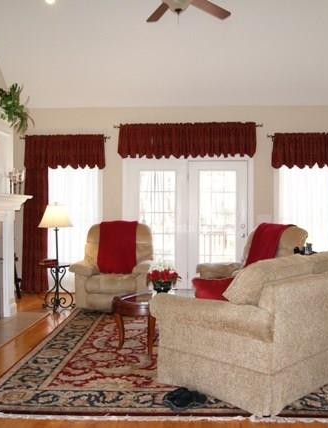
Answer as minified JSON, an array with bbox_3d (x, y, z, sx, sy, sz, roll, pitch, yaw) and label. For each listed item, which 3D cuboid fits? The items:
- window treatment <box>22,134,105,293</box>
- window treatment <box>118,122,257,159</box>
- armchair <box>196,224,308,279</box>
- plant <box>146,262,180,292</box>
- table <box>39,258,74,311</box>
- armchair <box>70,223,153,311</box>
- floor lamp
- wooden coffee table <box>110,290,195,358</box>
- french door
[{"bbox_3d":[-1.569,0.000,7.500,1.280,2.470,0.150,0,1,3],"label":"window treatment"},{"bbox_3d":[0.363,-1.135,7.420,2.120,0.555,0.130,0,1,3],"label":"window treatment"},{"bbox_3d":[1.080,0.725,5.950,1.040,1.110,1.040,0,1,-32],"label":"armchair"},{"bbox_3d":[-0.005,0.645,4.780,0.340,0.330,0.340,0,1,3],"label":"plant"},{"bbox_3d":[-1.450,0.966,6.530,0.450,0.600,0.450,0,1,3],"label":"table"},{"bbox_3d":[-0.690,0.711,6.680,1.040,1.110,0.970,0,1,5],"label":"armchair"},{"bbox_3d":[-1.468,0.557,6.530,0.470,1.420,0.450,0,1,3],"label":"floor lamp"},{"bbox_3d":[0.030,1.060,4.730,1.060,0.490,0.740,-1,1,-44],"label":"wooden coffee table"},{"bbox_3d":[0.368,0.180,7.530,1.970,2.080,0.100,0,1,3],"label":"french door"}]

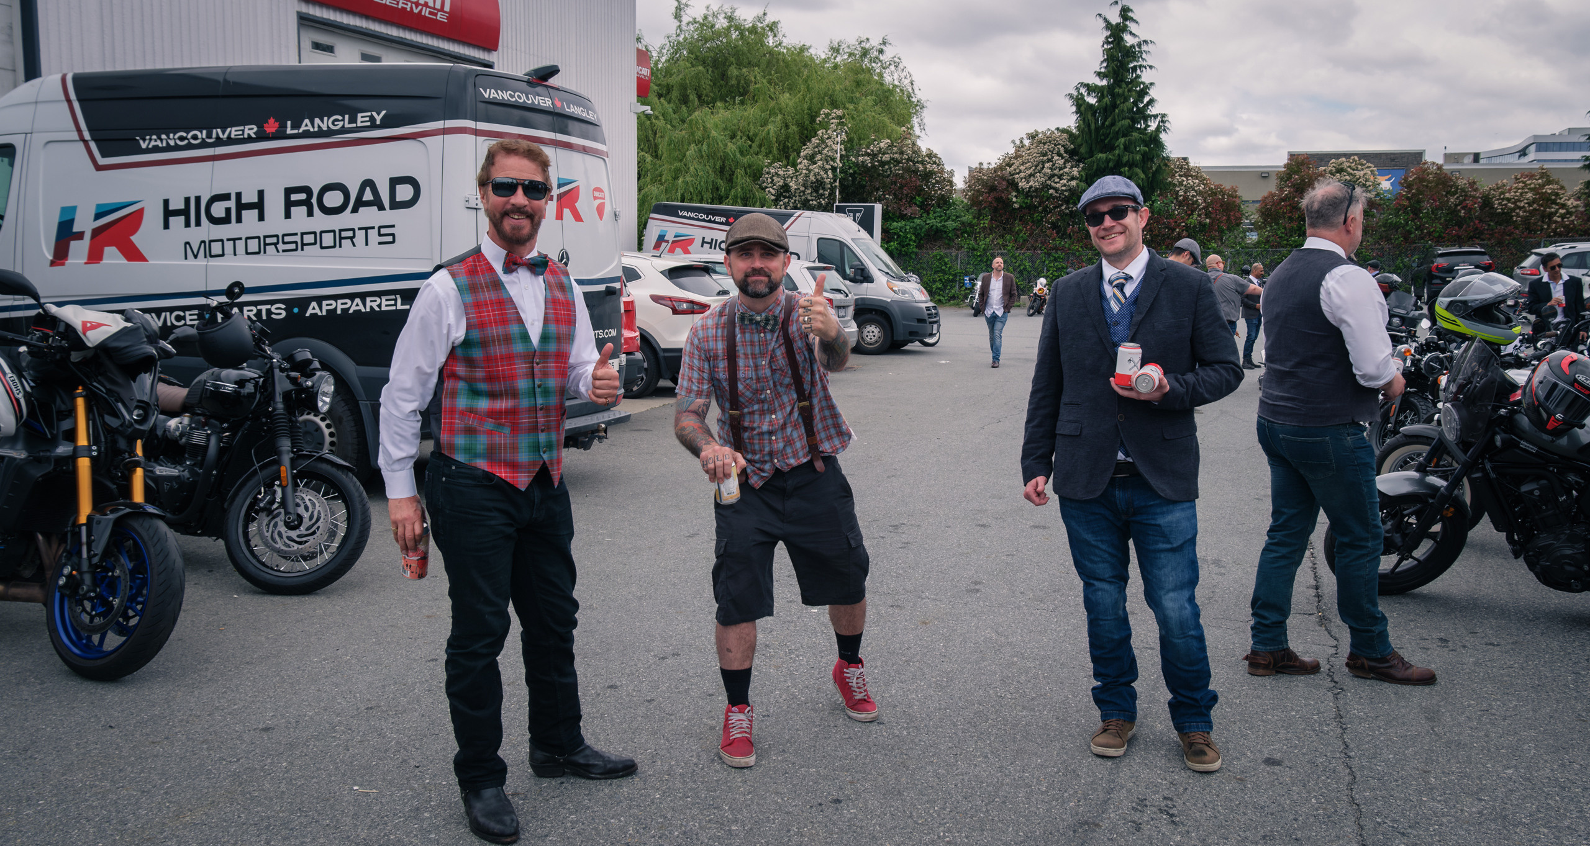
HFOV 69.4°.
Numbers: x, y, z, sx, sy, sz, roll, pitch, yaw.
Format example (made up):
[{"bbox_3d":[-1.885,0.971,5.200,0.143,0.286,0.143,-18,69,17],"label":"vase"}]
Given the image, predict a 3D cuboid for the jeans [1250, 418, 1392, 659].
[{"bbox_3d":[1.920,0.385,4.211,0.450,0.940,0.390,1,7,-4],"label":"jeans"}]

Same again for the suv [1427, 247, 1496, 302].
[{"bbox_3d":[21.102,-4.755,36.826,1.840,1.660,4.630,4,8,21],"label":"suv"}]

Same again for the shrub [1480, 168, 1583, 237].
[{"bbox_3d":[26.622,-7.774,41.500,3.726,2.889,3.200,1,8,0],"label":"shrub"}]

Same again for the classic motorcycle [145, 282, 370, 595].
[{"bbox_3d":[-2.919,0.063,5.273,2.150,1.300,0.840,4,8,20],"label":"classic motorcycle"}]

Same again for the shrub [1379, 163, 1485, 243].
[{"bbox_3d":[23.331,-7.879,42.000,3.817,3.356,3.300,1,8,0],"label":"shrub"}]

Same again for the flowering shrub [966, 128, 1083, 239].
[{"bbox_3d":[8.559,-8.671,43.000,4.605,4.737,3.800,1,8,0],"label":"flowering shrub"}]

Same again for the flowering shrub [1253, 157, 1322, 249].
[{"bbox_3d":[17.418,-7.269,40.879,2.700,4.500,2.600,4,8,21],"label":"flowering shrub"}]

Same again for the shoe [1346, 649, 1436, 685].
[{"bbox_3d":[2.222,0.886,4.270,0.300,0.120,0.110,5,8,28],"label":"shoe"}]

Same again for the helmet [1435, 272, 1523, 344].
[{"bbox_3d":[3.186,-0.538,5.350,0.260,0.300,0.360,-3,16,-31],"label":"helmet"}]

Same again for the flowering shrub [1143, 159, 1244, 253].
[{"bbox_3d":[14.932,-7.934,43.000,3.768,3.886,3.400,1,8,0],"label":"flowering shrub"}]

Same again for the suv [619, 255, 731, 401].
[{"bbox_3d":[-2.784,-1.280,14.446,4.380,1.600,1.880,4,8,23],"label":"suv"}]

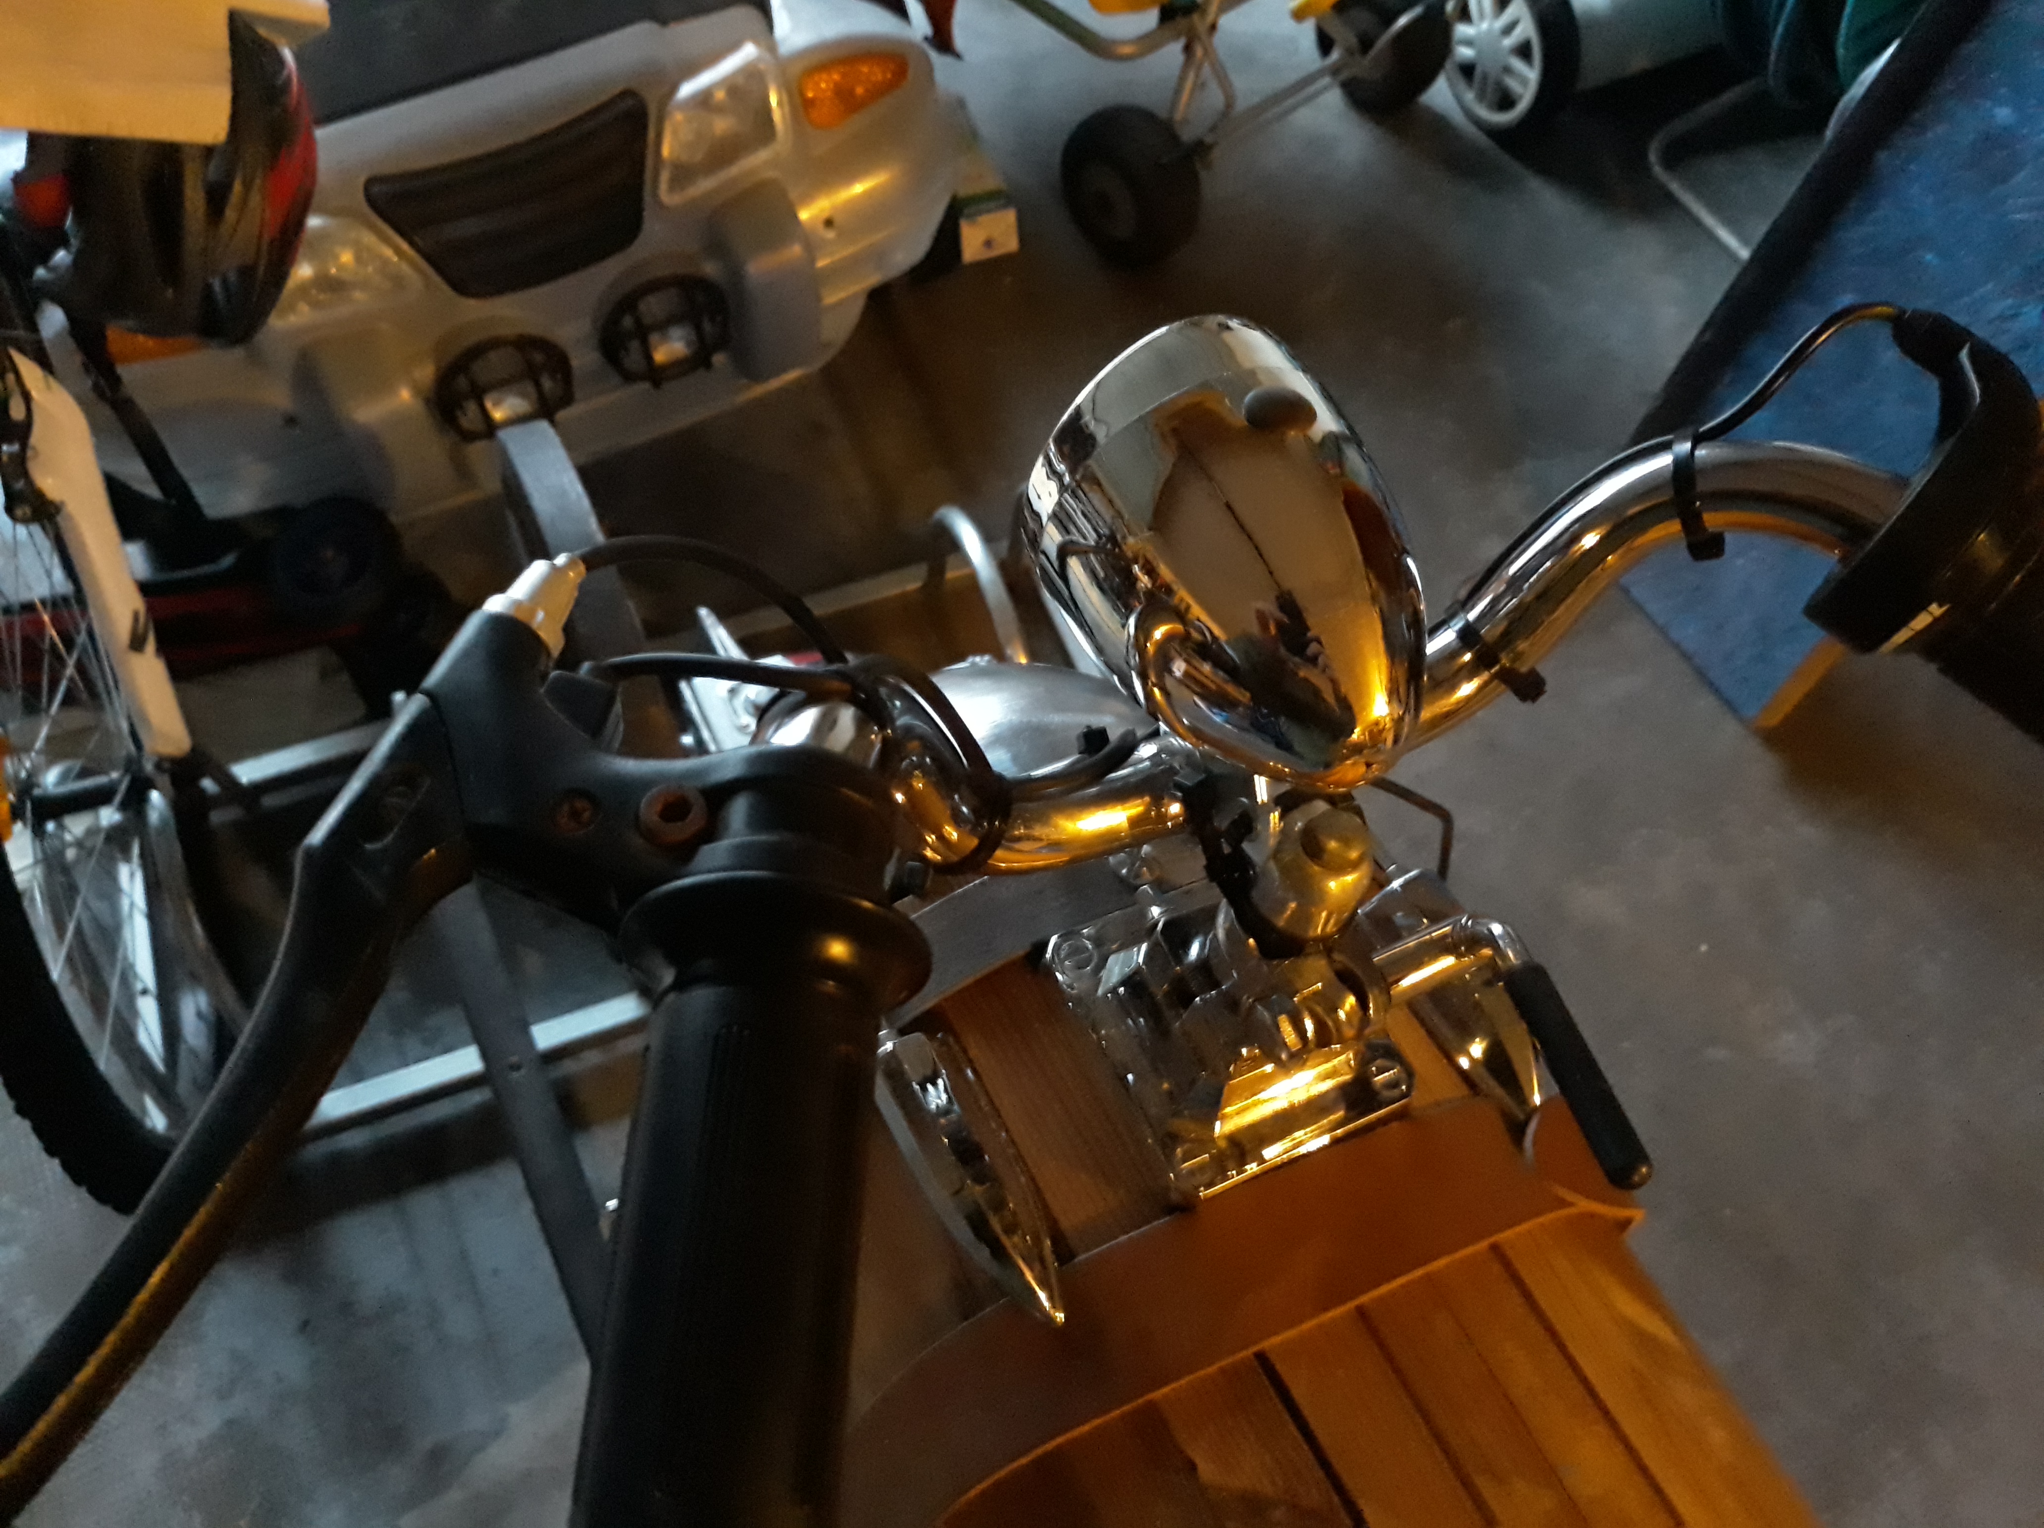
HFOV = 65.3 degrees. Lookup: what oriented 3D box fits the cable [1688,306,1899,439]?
[{"bbox_3d":[0.185,-0.093,0.383,0.058,0.018,0.018,-25,23,20],"label":"cable"}]

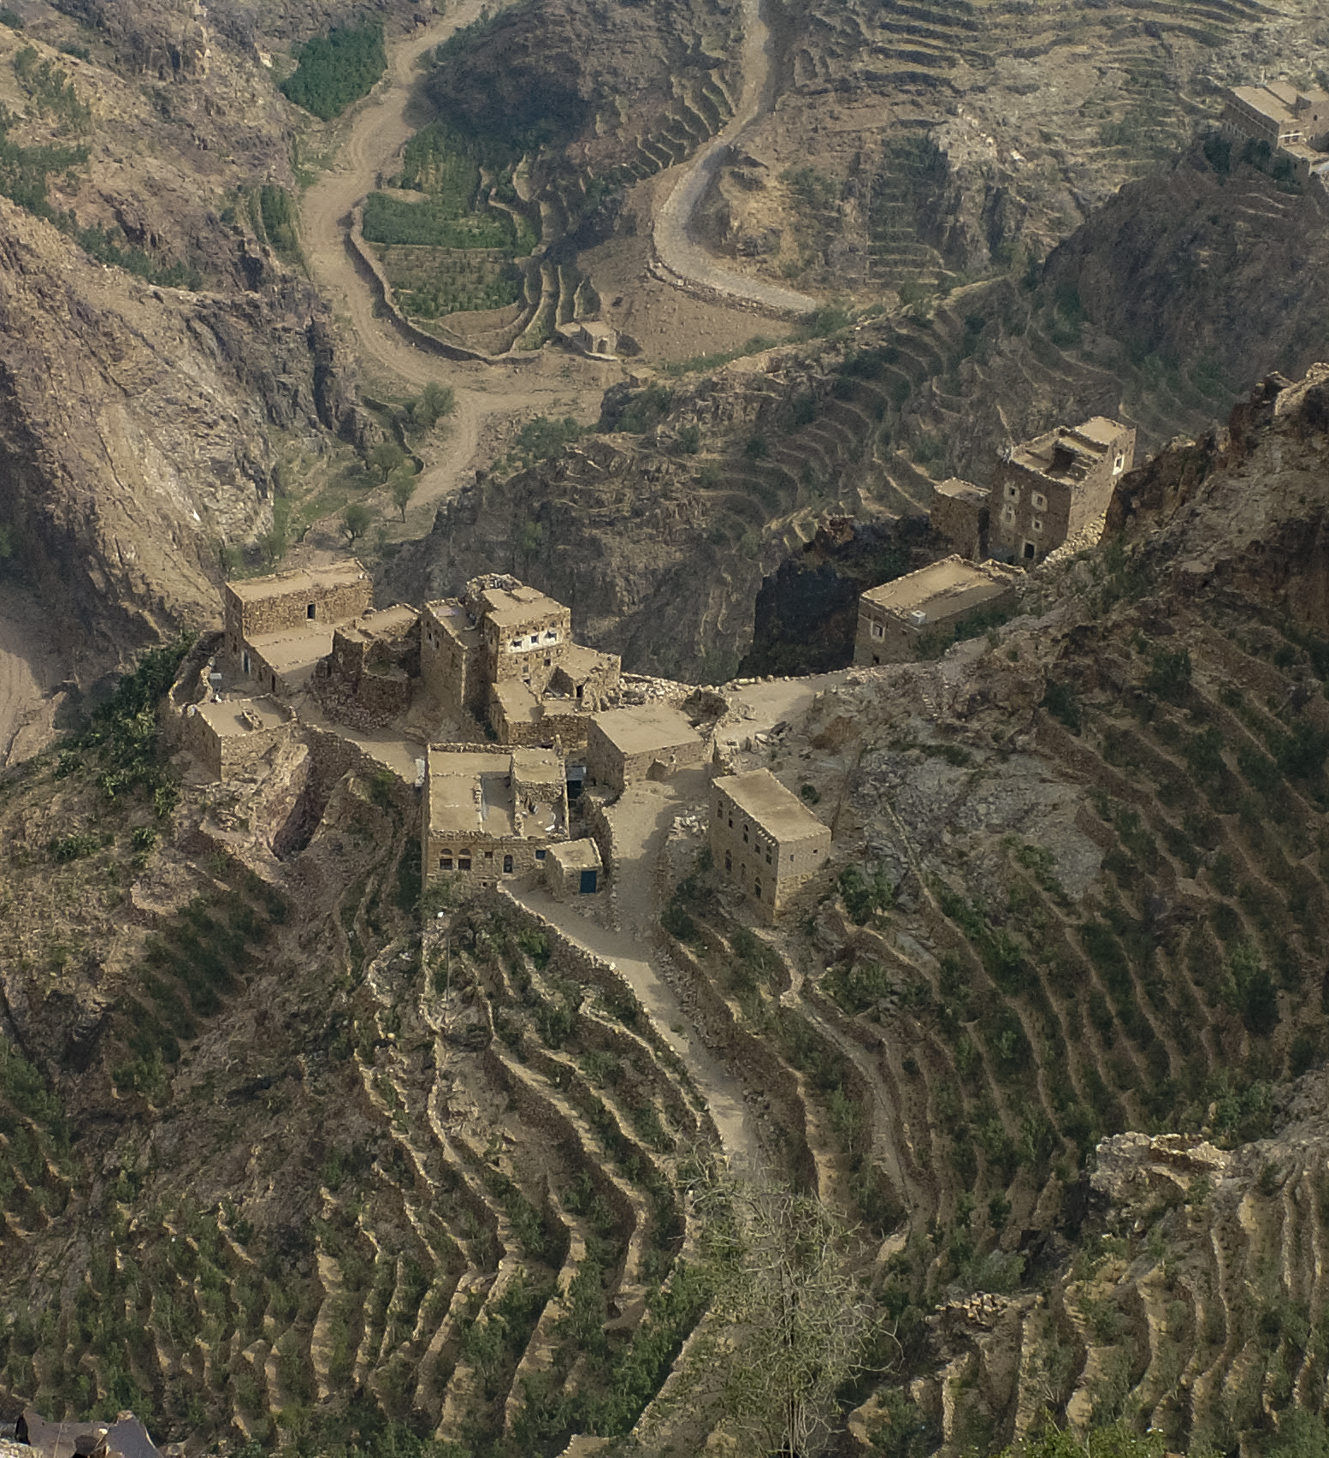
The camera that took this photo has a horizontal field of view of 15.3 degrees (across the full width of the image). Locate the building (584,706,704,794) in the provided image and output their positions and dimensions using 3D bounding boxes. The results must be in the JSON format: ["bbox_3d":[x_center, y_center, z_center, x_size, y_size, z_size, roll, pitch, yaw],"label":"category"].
[{"bbox_3d":[-1.330,1.240,384.190,6.640,3.200,6.290,-9,31,-21],"label":"building"}]

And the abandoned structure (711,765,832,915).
[{"bbox_3d":[7.940,8.620,372.950,4.460,6.600,10.220,-12,32,-25],"label":"abandoned structure"}]

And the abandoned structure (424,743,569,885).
[{"bbox_3d":[-12.670,6.370,373.430,10.300,4.900,13.690,1,29,-3],"label":"abandoned structure"}]

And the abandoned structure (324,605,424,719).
[{"bbox_3d":[-21.730,-5.560,393.100,6.820,4.700,6.540,-21,37,-36],"label":"abandoned structure"}]

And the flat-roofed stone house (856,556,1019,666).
[{"bbox_3d":[22.160,-8.440,402.780,11.740,5.900,7.410,-22,38,-37],"label":"flat-roofed stone house"}]

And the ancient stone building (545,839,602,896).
[{"bbox_3d":[-6.610,10.320,368.190,3.270,2.400,3.690,-6,30,-16],"label":"ancient stone building"}]

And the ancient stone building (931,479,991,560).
[{"bbox_3d":[26.300,-18.550,435.280,4.190,5.800,2.600,22,34,31],"label":"ancient stone building"}]

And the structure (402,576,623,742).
[{"bbox_3d":[-10.770,-4.960,390.200,12.560,8.000,13.020,-9,31,-21],"label":"structure"}]

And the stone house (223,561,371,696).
[{"bbox_3d":[-27.700,-7.520,392.910,11.310,6.200,10.280,-11,32,-23],"label":"stone house"}]

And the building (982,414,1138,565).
[{"bbox_3d":[35.970,-20.530,433.300,10.650,9.600,7.190,-24,39,-39],"label":"building"}]

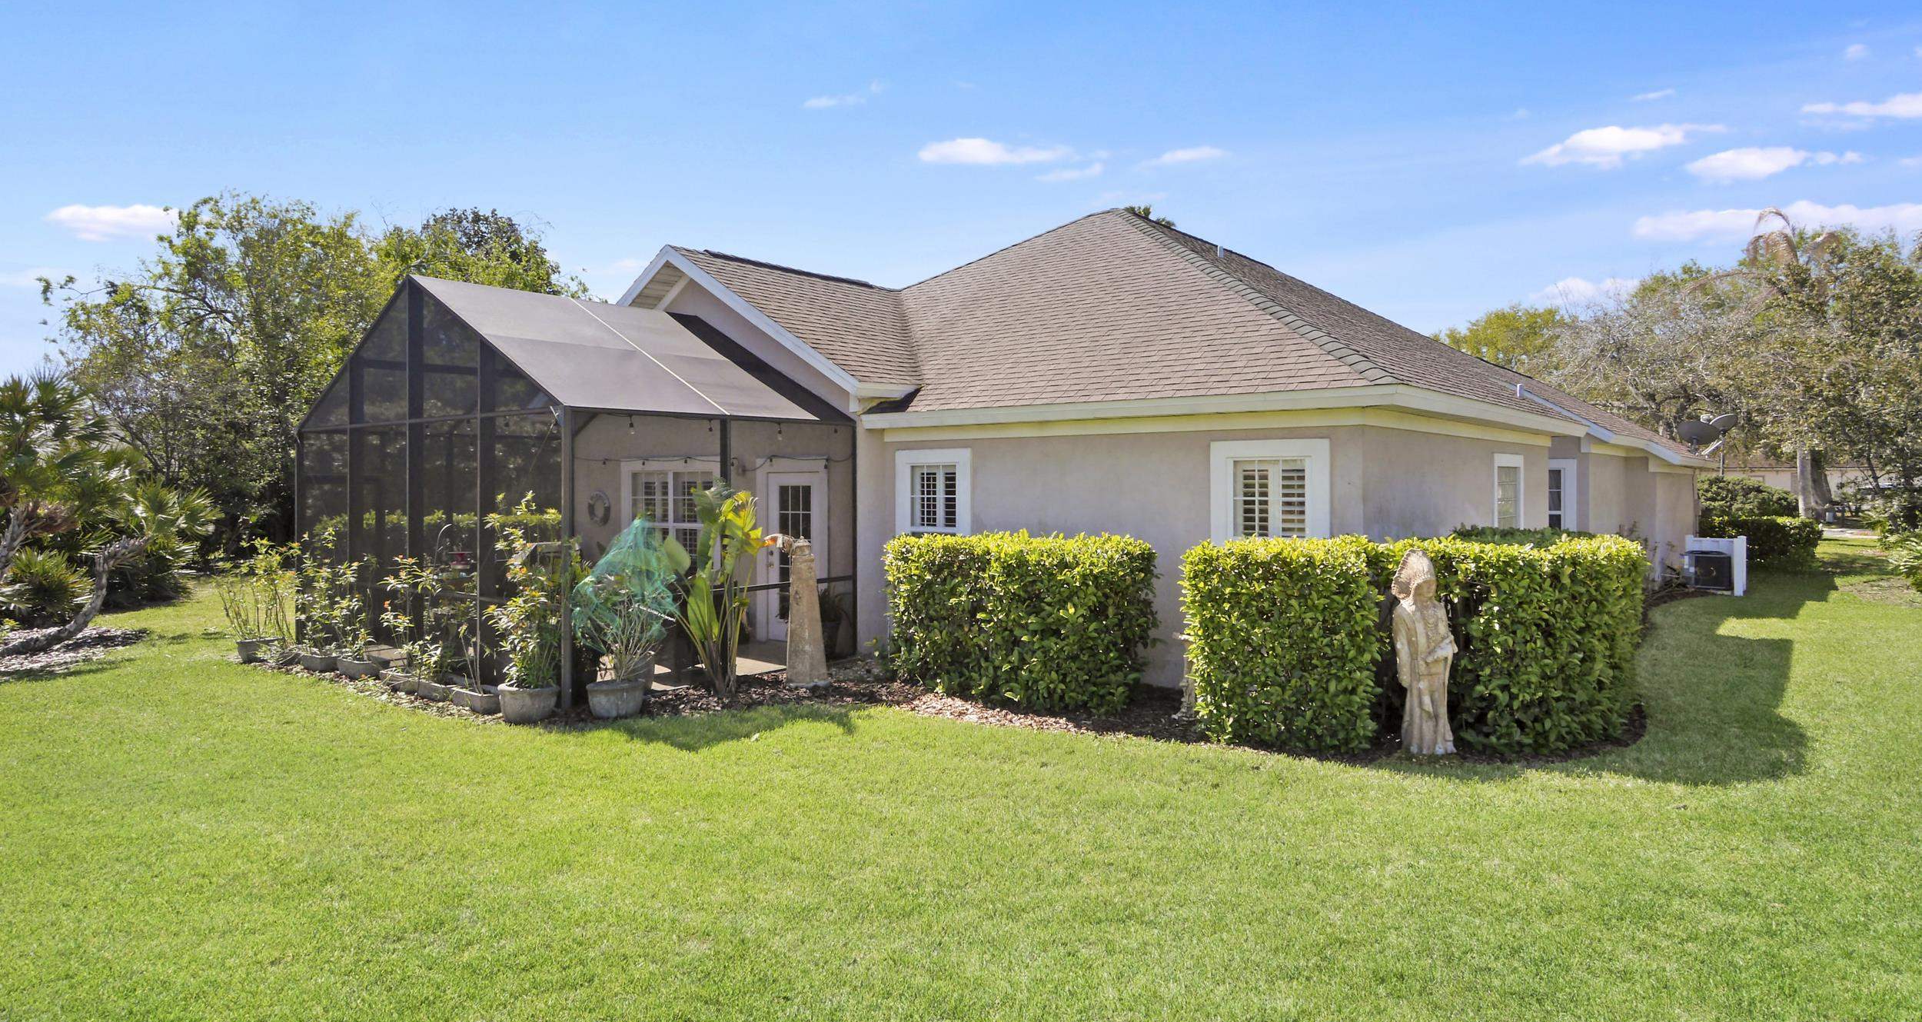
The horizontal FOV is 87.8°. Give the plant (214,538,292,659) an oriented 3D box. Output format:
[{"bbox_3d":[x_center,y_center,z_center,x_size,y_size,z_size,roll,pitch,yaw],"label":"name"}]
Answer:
[{"bbox_3d":[-8.204,1.036,11.631,0.760,1.400,0.740,-1,2,-35],"label":"plant"}]

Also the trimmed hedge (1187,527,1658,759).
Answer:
[{"bbox_3d":[3.645,0.979,8.329,3.450,1.550,1.750,0,2,13],"label":"trimmed hedge"}]

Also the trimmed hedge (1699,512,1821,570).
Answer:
[{"bbox_3d":[17.796,0.694,22.584,2.500,1.180,1.700,1,2,37],"label":"trimmed hedge"}]

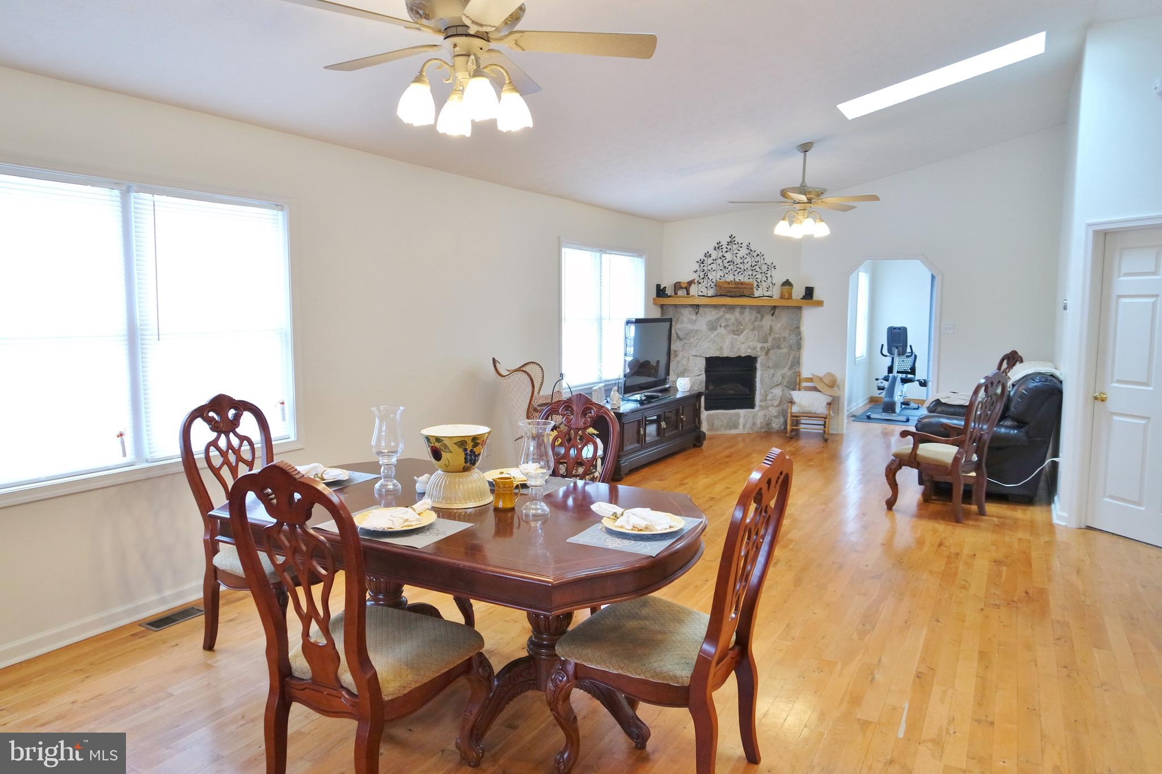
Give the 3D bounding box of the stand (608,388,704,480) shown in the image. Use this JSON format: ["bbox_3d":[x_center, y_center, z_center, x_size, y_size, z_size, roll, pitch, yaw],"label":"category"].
[{"bbox_3d":[0.644,0.430,7.788,0.480,0.575,2.100,3,7,29],"label":"stand"}]

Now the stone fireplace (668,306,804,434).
[{"bbox_3d":[1.807,-0.215,9.386,1.760,1.540,0.250,-1,6,-14],"label":"stone fireplace"}]

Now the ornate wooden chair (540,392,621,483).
[{"bbox_3d":[-0.169,0.596,3.518,0.500,1.090,0.660,3,7,30],"label":"ornate wooden chair"}]

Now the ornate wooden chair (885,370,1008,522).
[{"bbox_3d":[2.671,0.390,5.671,0.600,1.080,0.660,-4,7,-38],"label":"ornate wooden chair"}]

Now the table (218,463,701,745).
[{"bbox_3d":[-0.455,0.819,2.969,1.880,0.760,1.150,3,7,29],"label":"table"}]

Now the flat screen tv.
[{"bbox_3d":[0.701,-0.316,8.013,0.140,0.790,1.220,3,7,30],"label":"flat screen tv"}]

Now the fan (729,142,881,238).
[{"bbox_3d":[1.963,-1.734,6.852,1.320,0.830,1.320,3,7,29],"label":"fan"}]

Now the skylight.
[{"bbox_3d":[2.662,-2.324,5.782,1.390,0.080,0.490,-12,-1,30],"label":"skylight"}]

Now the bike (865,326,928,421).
[{"bbox_3d":[4.496,-0.228,10.957,0.690,1.250,1.600,4,7,32],"label":"bike"}]

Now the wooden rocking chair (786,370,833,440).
[{"bbox_3d":[2.705,0.200,9.121,0.480,0.770,0.550,3,7,30],"label":"wooden rocking chair"}]

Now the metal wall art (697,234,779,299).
[{"bbox_3d":[1.827,-1.423,9.103,1.020,0.740,0.050,-1,6,-14],"label":"metal wall art"}]

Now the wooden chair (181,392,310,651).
[{"bbox_3d":[-1.365,0.602,3.444,0.660,1.090,0.500,3,7,30],"label":"wooden chair"}]

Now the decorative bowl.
[{"bbox_3d":[-0.476,0.243,2.946,0.266,0.152,0.266,0,6,0],"label":"decorative bowl"}]

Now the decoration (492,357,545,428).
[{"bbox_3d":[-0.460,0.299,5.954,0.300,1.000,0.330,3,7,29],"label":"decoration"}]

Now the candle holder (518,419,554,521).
[{"bbox_3d":[-0.160,0.288,2.748,0.130,0.340,0.130,0,6,0],"label":"candle holder"}]

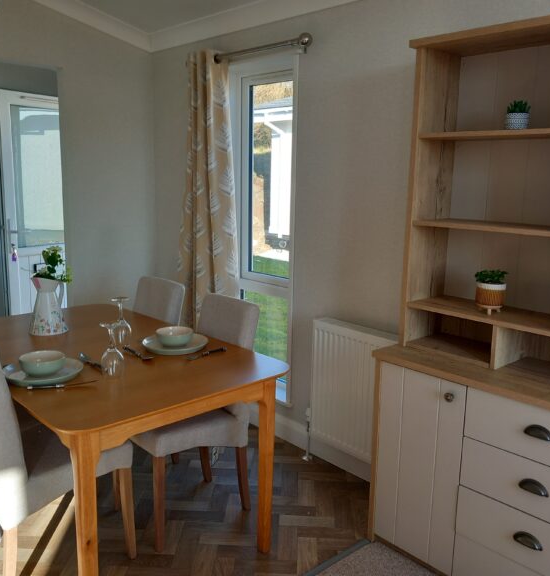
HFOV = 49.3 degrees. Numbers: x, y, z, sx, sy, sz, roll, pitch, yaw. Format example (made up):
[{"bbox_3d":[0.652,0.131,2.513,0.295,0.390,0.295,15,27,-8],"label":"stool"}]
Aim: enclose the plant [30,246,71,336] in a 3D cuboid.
[{"bbox_3d":[-1.015,0.012,2.665,0.169,0.370,0.176,-9,15,-42],"label":"plant"}]

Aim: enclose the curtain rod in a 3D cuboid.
[{"bbox_3d":[-0.171,-1.263,3.254,0.113,0.087,1.072,-9,15,-42],"label":"curtain rod"}]

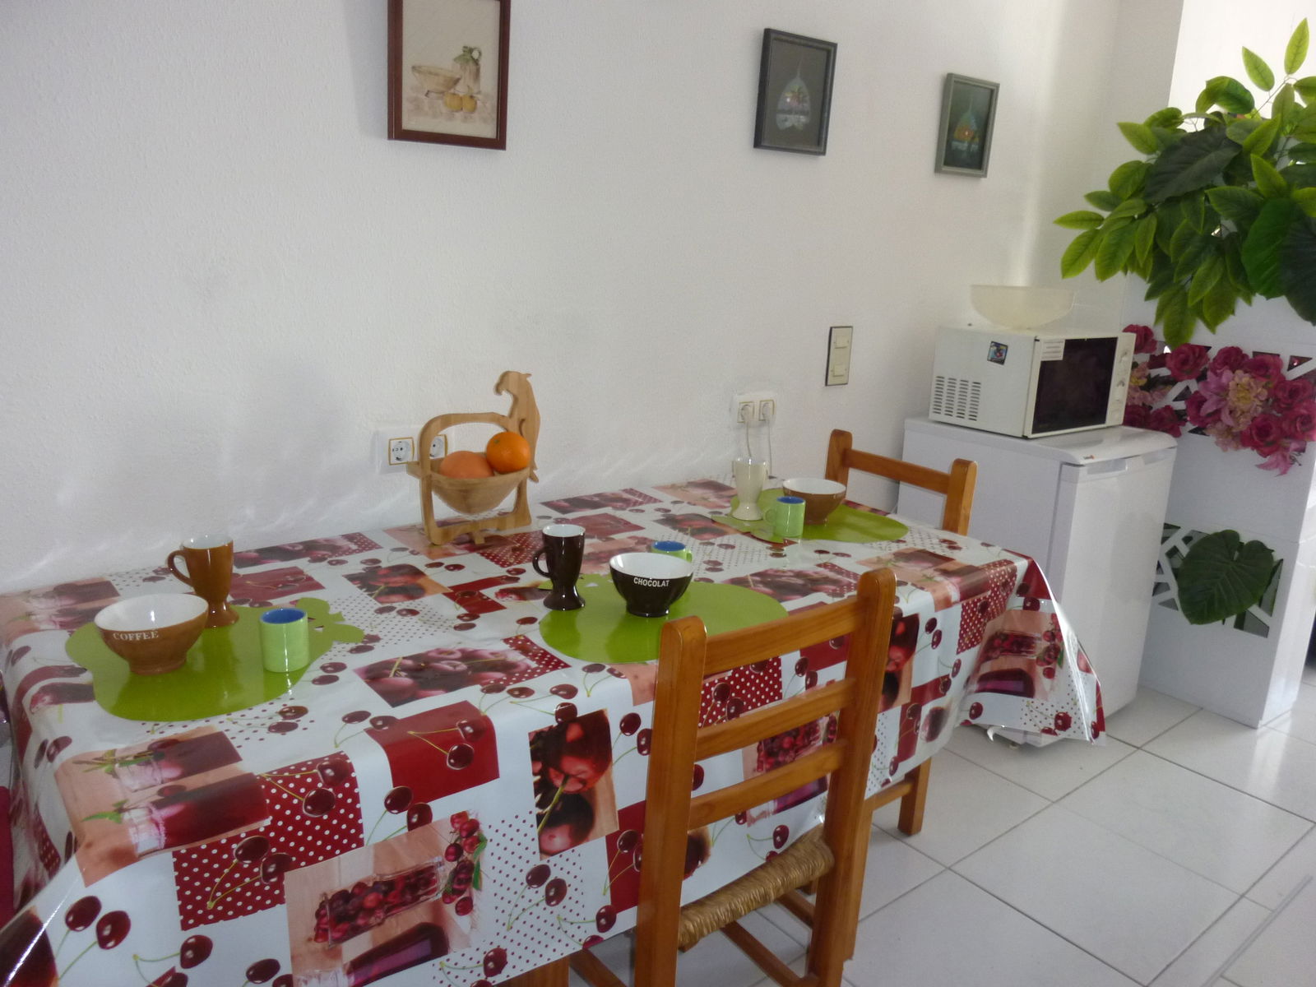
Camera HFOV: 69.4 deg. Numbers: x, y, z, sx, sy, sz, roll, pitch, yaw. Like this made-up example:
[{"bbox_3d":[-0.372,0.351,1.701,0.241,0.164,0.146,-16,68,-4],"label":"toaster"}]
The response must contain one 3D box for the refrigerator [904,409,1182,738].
[{"bbox_3d":[1.081,0.222,2.838,0.499,0.853,0.558,-9,18,-35],"label":"refrigerator"}]

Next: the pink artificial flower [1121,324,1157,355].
[{"bbox_3d":[1.451,-0.464,2.866,0.097,0.091,0.065,14,19,39],"label":"pink artificial flower"}]

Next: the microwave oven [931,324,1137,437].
[{"bbox_3d":[1.080,-0.334,2.737,0.467,0.268,0.328,-8,18,-34],"label":"microwave oven"}]

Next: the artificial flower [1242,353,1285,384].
[{"bbox_3d":[1.676,-0.346,2.631,0.070,0.080,0.092,-9,18,-38],"label":"artificial flower"}]

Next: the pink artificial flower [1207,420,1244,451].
[{"bbox_3d":[1.632,-0.168,2.733,0.070,0.081,0.086,-9,18,-38],"label":"pink artificial flower"}]

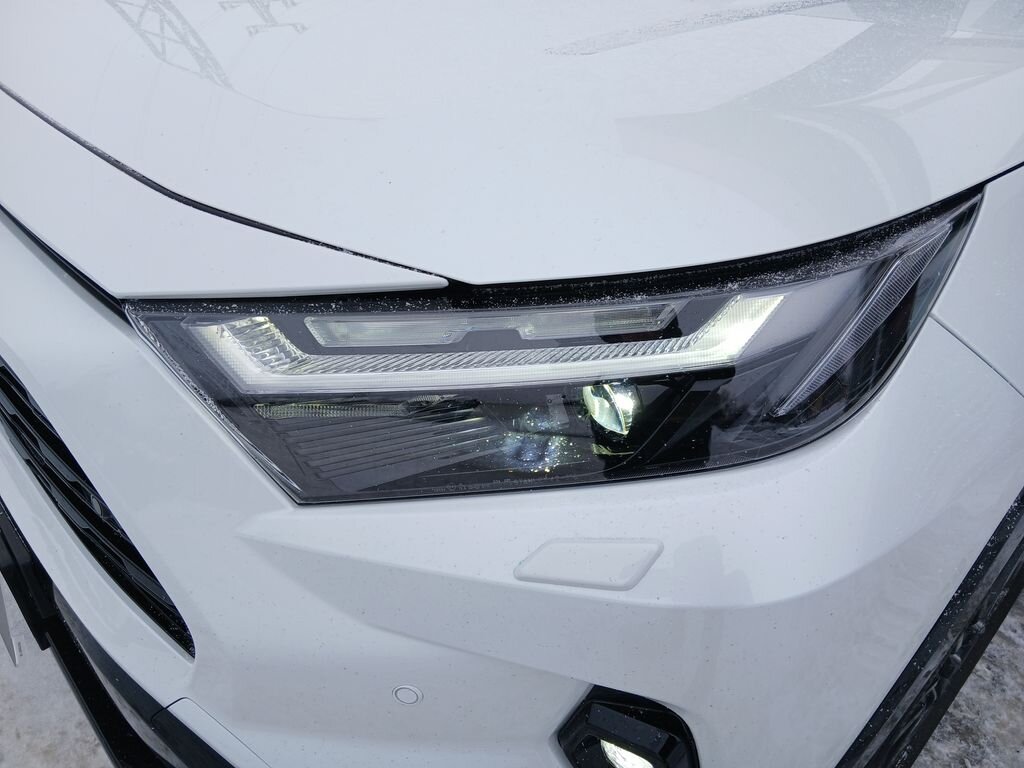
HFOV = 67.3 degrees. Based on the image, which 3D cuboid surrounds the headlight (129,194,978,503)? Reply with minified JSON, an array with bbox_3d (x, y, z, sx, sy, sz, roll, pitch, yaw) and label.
[{"bbox_3d":[0.030,-0.035,0.553,0.580,0.190,0.190,2,30,3],"label":"headlight"}]

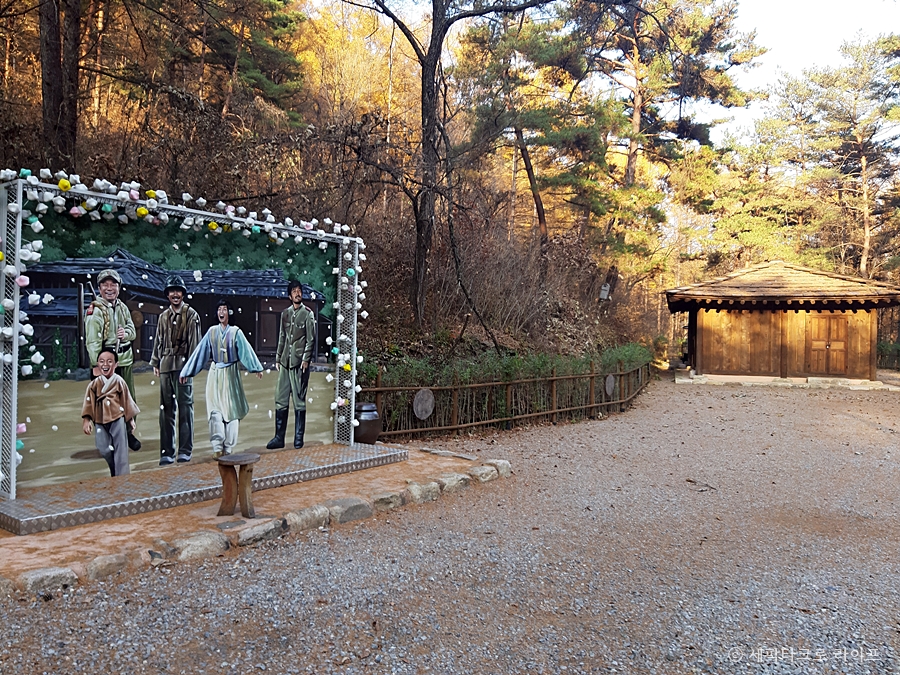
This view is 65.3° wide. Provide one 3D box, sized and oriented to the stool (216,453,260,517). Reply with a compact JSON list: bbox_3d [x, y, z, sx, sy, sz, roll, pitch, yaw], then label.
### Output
[{"bbox_3d":[-1.683,1.180,5.610,0.329,0.456,0.326,1,-1,-17],"label":"stool"}]

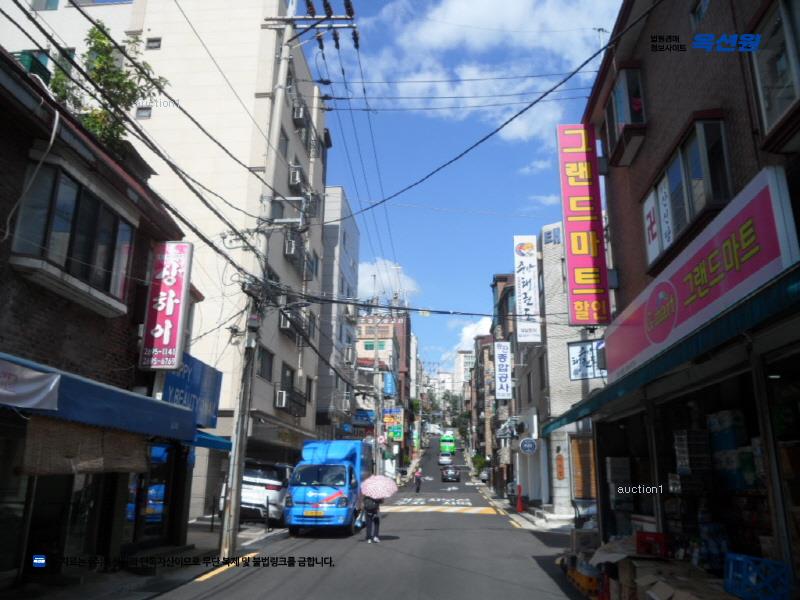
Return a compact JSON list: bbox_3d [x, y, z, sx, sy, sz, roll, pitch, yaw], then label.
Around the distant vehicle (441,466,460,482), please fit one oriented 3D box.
[{"bbox_3d":[5.213,17.563,63.357,1.850,1.470,4.750,-1,-13,5],"label":"distant vehicle"}]

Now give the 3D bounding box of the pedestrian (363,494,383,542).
[{"bbox_3d":[-0.689,5.121,15.438,0.500,1.600,0.380,-1,-16,5],"label":"pedestrian"}]

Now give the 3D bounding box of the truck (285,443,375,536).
[{"bbox_3d":[-1.972,5.520,18.628,1.800,2.530,4.950,-1,-16,5],"label":"truck"}]

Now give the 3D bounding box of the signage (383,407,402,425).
[{"bbox_3d":[-0.556,9.181,49.601,1.550,1.420,0.200,-1,-16,5],"label":"signage"}]

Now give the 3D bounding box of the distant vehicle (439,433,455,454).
[{"bbox_3d":[7.540,22.469,97.288,2.100,2.800,7.100,-1,-9,6],"label":"distant vehicle"}]

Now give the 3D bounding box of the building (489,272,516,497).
[{"bbox_3d":[11.264,6.188,44.747,9.000,15.200,7.500,-1,-16,5],"label":"building"}]

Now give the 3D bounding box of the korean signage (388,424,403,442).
[{"bbox_3d":[-0.355,10.526,49.200,1.150,1.400,0.200,-1,-16,5],"label":"korean signage"}]

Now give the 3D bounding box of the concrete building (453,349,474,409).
[{"bbox_3d":[24.233,29.768,224.212,11.000,23.000,10.000,-1,-16,5],"label":"concrete building"}]

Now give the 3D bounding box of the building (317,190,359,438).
[{"bbox_3d":[-7.831,2.864,36.376,9.600,16.800,7.200,-1,-16,5],"label":"building"}]

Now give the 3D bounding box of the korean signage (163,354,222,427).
[{"bbox_3d":[-4.250,1.857,12.774,0.200,1.280,2.900,-1,-16,5],"label":"korean signage"}]

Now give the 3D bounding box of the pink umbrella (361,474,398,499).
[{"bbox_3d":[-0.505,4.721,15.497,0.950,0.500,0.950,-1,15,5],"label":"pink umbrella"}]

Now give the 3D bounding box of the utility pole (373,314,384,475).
[{"bbox_3d":[-1.384,6.272,39.755,0.380,12.000,0.380,-1,-16,5],"label":"utility pole"}]

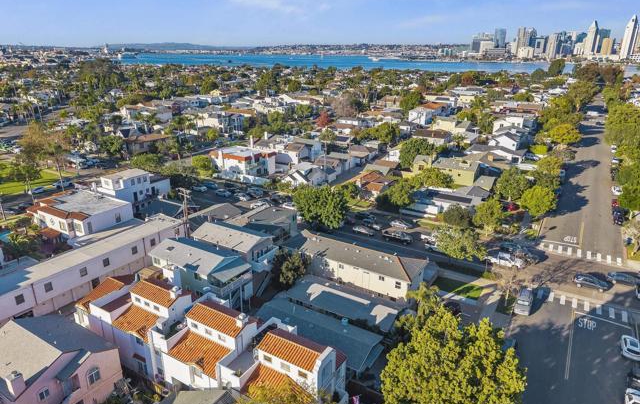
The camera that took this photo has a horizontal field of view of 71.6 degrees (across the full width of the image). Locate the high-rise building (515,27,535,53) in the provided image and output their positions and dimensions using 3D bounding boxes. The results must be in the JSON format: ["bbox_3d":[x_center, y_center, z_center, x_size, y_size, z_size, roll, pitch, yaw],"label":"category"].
[{"bbox_3d":[988.183,-767.329,2133.609,65.000,142.000,45.000,0,19,0],"label":"high-rise building"}]

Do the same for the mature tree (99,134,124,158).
[{"bbox_3d":[-67.328,-17.911,142.144,8.010,7.140,8.010,-9,21,-24],"label":"mature tree"}]

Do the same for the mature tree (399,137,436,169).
[{"bbox_3d":[30.785,-14.946,138.316,10.923,9.609,10.923,12,22,29],"label":"mature tree"}]

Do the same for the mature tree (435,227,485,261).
[{"bbox_3d":[24.707,7.990,75.096,8.597,7.282,8.597,12,22,29],"label":"mature tree"}]

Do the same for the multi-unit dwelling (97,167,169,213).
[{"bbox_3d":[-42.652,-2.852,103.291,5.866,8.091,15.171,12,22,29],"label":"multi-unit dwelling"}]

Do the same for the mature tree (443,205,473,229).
[{"bbox_3d":[26.665,2.818,85.460,5.200,5.350,5.200,6,20,17],"label":"mature tree"}]

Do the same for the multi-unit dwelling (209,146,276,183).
[{"bbox_3d":[-21.713,-11.029,125.475,13.300,6.800,13.000,11,22,29],"label":"multi-unit dwelling"}]

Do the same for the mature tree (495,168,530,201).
[{"bbox_3d":[47.345,-4.160,108.739,8.496,8.799,8.496,12,22,29],"label":"mature tree"}]

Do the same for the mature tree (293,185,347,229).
[{"bbox_3d":[-0.063,1.914,80.523,9.500,9.881,9.500,0,19,0],"label":"mature tree"}]

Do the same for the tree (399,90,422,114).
[{"bbox_3d":[46.811,-49.879,227.273,12.040,13.090,12.040,4,19,11],"label":"tree"}]

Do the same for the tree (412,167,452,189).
[{"bbox_3d":[26.284,-4.279,102.346,8.770,7.810,7.890,5,20,14],"label":"tree"}]

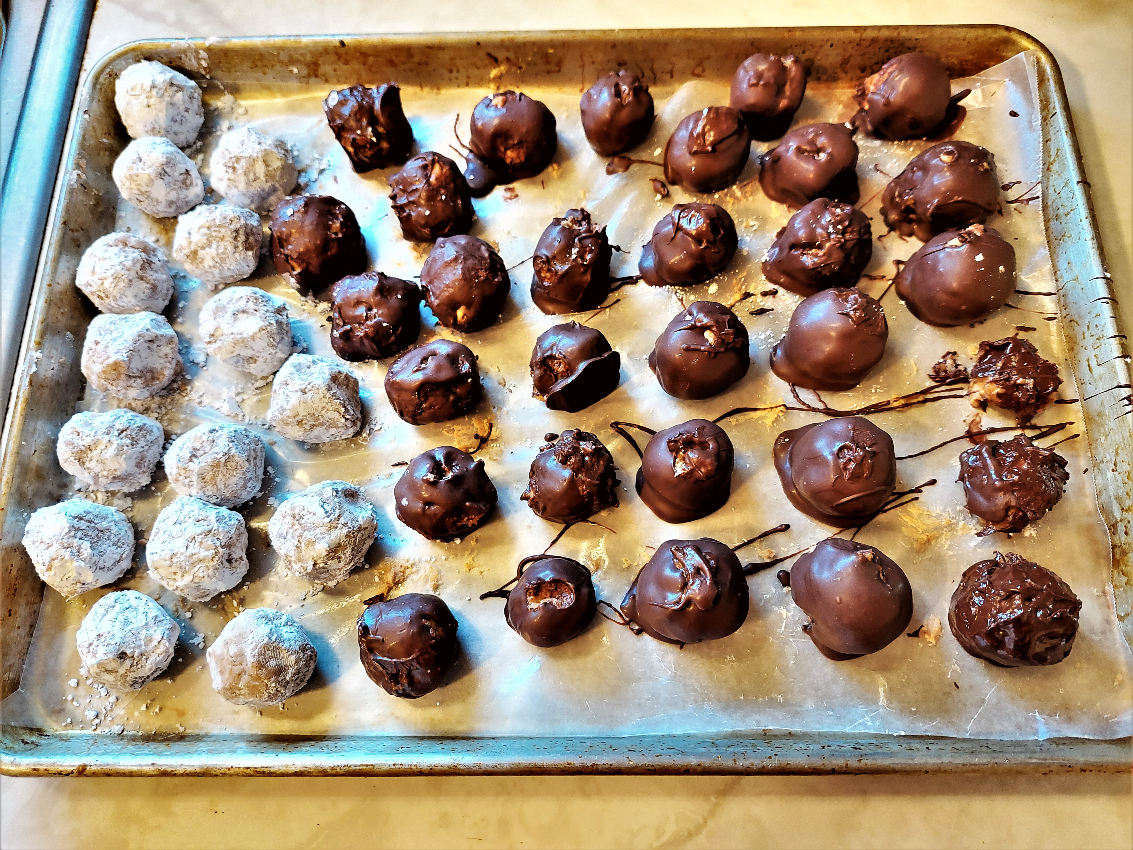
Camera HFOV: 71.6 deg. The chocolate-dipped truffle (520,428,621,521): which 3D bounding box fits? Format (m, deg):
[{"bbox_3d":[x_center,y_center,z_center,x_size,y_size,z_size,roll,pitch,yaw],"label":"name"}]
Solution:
[{"bbox_3d":[0.002,0.020,0.313,0.039,0.034,0.038,-1,72,1],"label":"chocolate-dipped truffle"}]

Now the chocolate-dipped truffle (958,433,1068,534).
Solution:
[{"bbox_3d":[0.175,0.023,0.309,0.039,0.034,0.039,-1,72,1],"label":"chocolate-dipped truffle"}]

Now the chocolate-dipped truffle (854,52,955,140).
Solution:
[{"bbox_3d":[0.157,-0.153,0.366,0.044,0.036,0.039,-1,72,1],"label":"chocolate-dipped truffle"}]

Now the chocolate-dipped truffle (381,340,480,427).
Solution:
[{"bbox_3d":[-0.056,-0.018,0.328,0.040,0.034,0.036,-1,72,1],"label":"chocolate-dipped truffle"}]

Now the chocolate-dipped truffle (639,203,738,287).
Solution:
[{"bbox_3d":[0.053,-0.079,0.345,0.043,0.035,0.037,-1,72,1],"label":"chocolate-dipped truffle"}]

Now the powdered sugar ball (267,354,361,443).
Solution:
[{"bbox_3d":[-0.102,-0.011,0.320,0.037,0.033,0.036,0,72,1],"label":"powdered sugar ball"}]

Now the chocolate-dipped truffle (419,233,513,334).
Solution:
[{"bbox_3d":[-0.044,-0.061,0.339,0.039,0.035,0.043,0,70,1],"label":"chocolate-dipped truffle"}]

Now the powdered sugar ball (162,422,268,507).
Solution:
[{"bbox_3d":[-0.140,0.016,0.312,0.037,0.032,0.035,0,72,1],"label":"powdered sugar ball"}]

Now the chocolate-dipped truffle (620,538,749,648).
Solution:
[{"bbox_3d":[0.044,0.062,0.293,0.047,0.035,0.040,0,70,1],"label":"chocolate-dipped truffle"}]

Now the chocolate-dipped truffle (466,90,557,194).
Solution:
[{"bbox_3d":[-0.025,-0.126,0.352,0.041,0.039,0.045,-1,72,1],"label":"chocolate-dipped truffle"}]

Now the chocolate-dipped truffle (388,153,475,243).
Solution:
[{"bbox_3d":[-0.061,-0.103,0.354,0.038,0.036,0.040,-1,72,1],"label":"chocolate-dipped truffle"}]

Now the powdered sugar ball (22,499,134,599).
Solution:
[{"bbox_3d":[-0.190,0.048,0.306,0.038,0.035,0.038,0,72,1],"label":"powdered sugar ball"}]

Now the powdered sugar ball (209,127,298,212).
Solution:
[{"bbox_3d":[-0.142,-0.116,0.358,0.038,0.035,0.038,-1,72,1],"label":"powdered sugar ball"}]

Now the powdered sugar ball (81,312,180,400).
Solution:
[{"bbox_3d":[-0.185,-0.029,0.334,0.037,0.034,0.038,0,72,1],"label":"powdered sugar ball"}]

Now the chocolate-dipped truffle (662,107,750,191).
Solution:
[{"bbox_3d":[0.065,-0.127,0.361,0.040,0.034,0.039,0,70,1],"label":"chocolate-dipped truffle"}]

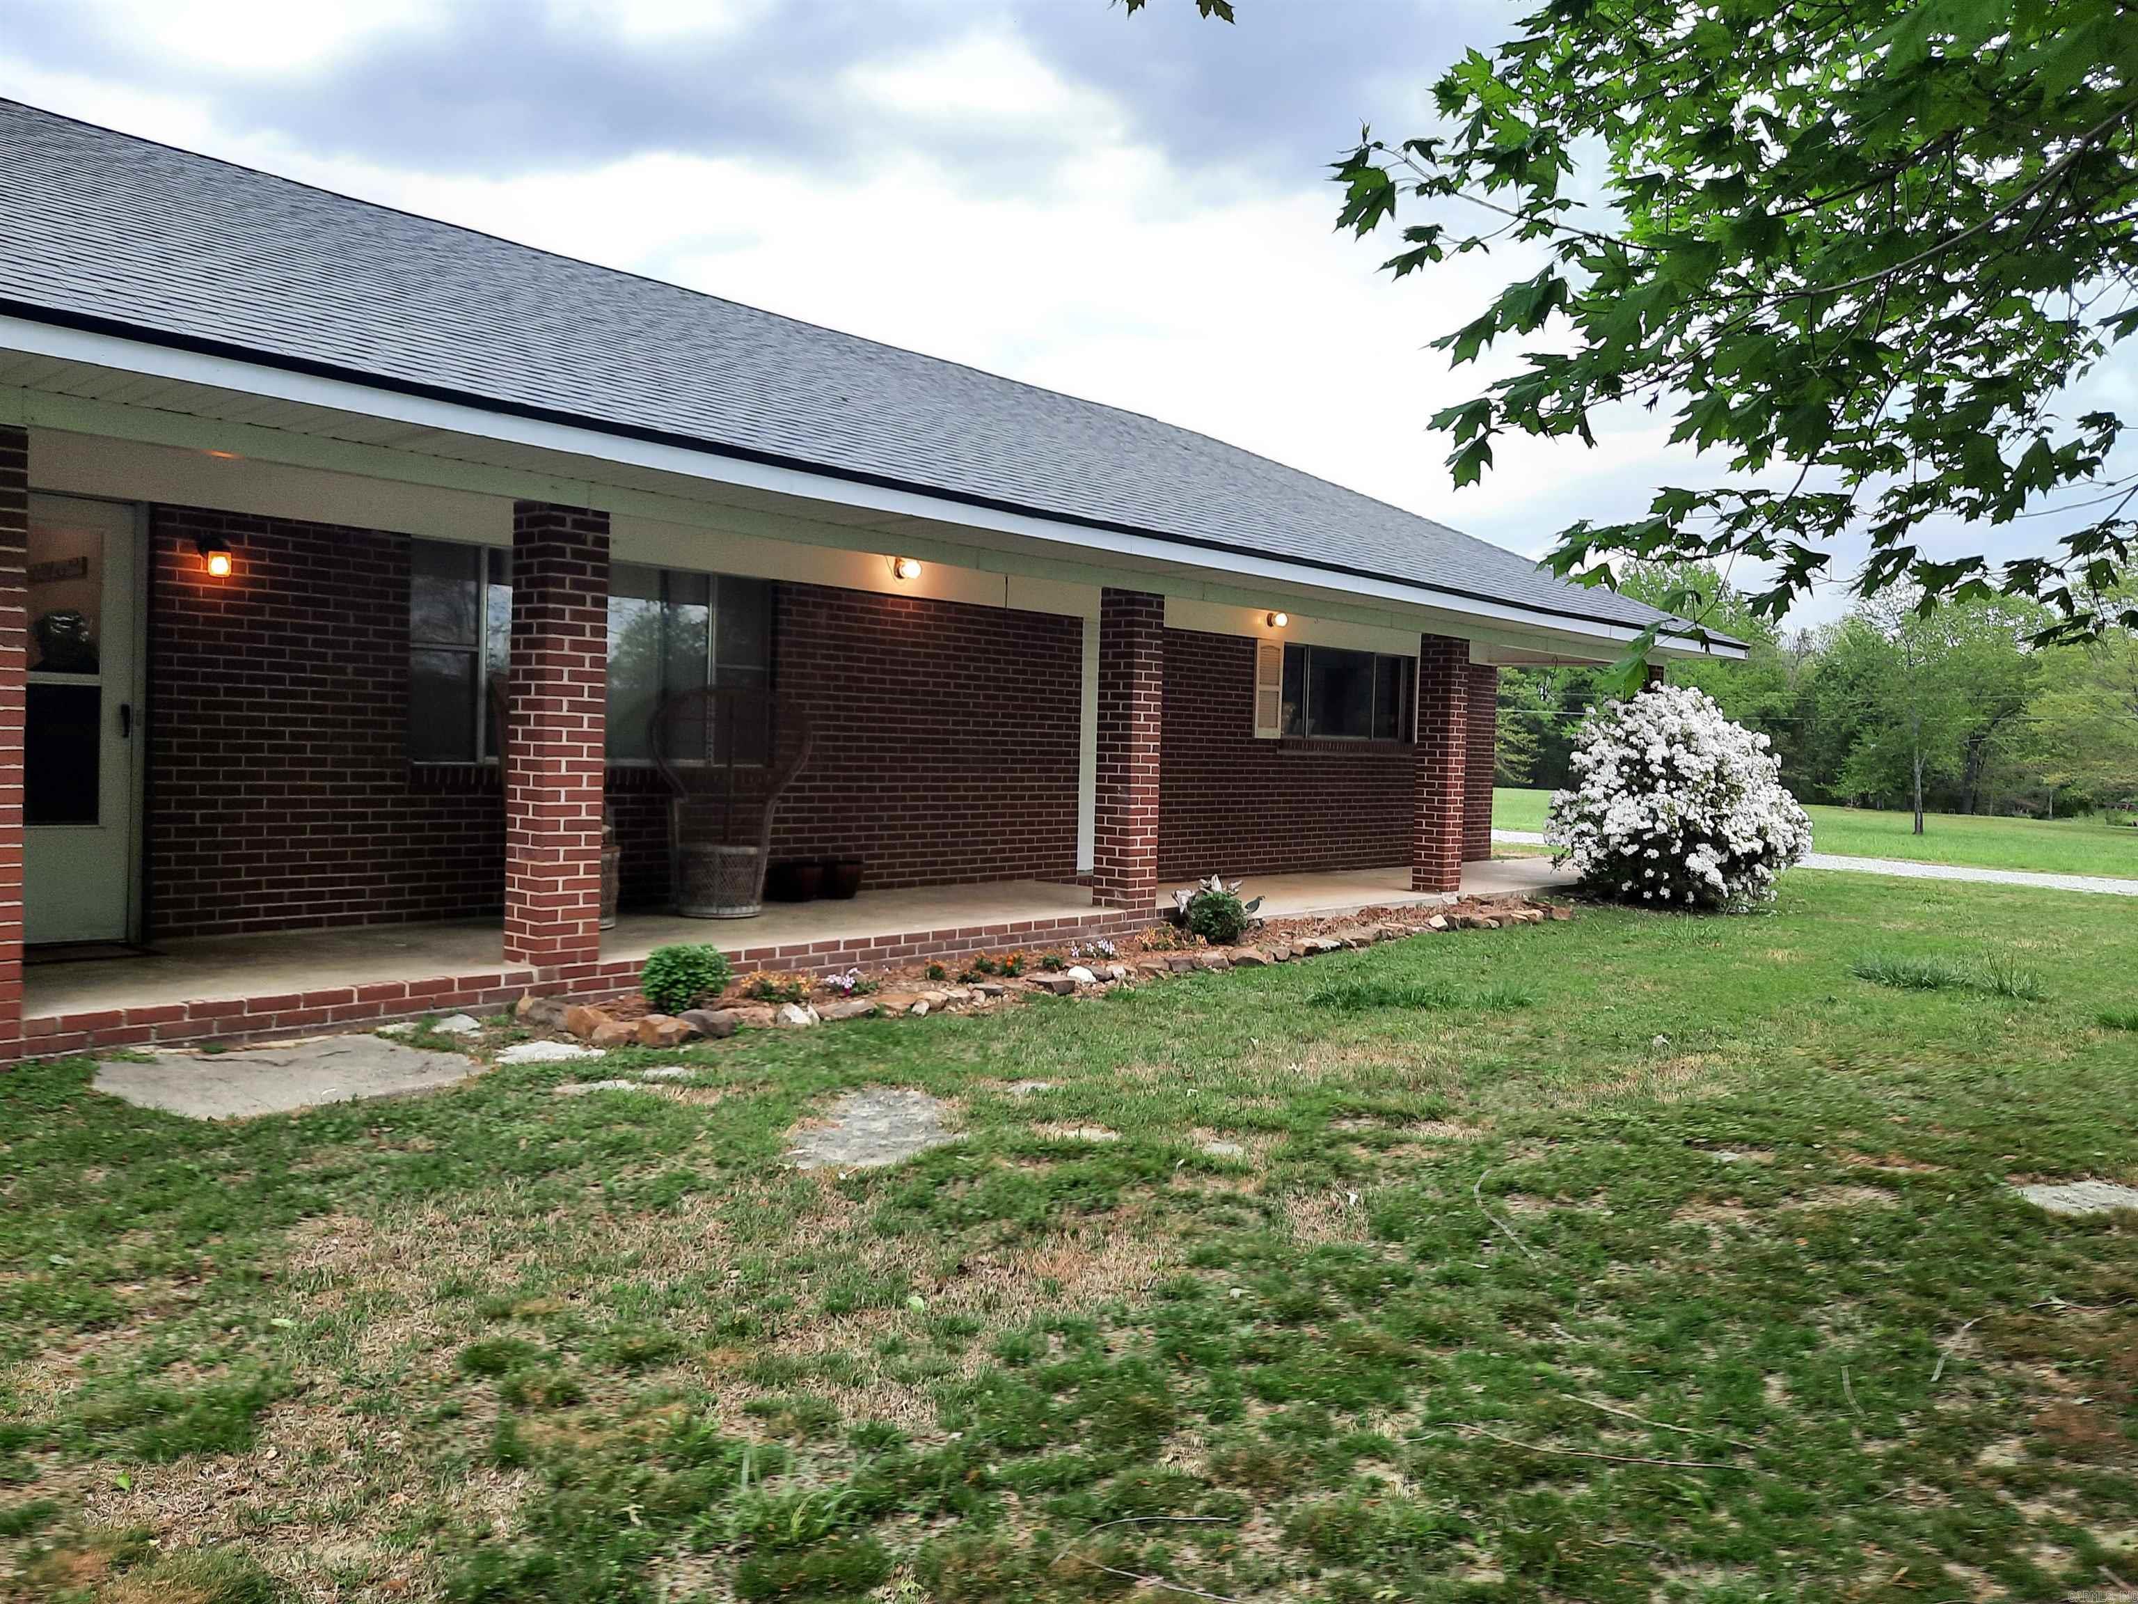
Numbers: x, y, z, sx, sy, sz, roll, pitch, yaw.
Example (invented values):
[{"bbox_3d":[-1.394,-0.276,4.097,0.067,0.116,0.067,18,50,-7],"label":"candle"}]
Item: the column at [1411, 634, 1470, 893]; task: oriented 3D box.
[{"bbox_3d":[3.240,-0.309,13.431,0.300,2.175,0.300,4,3,41],"label":"column"}]

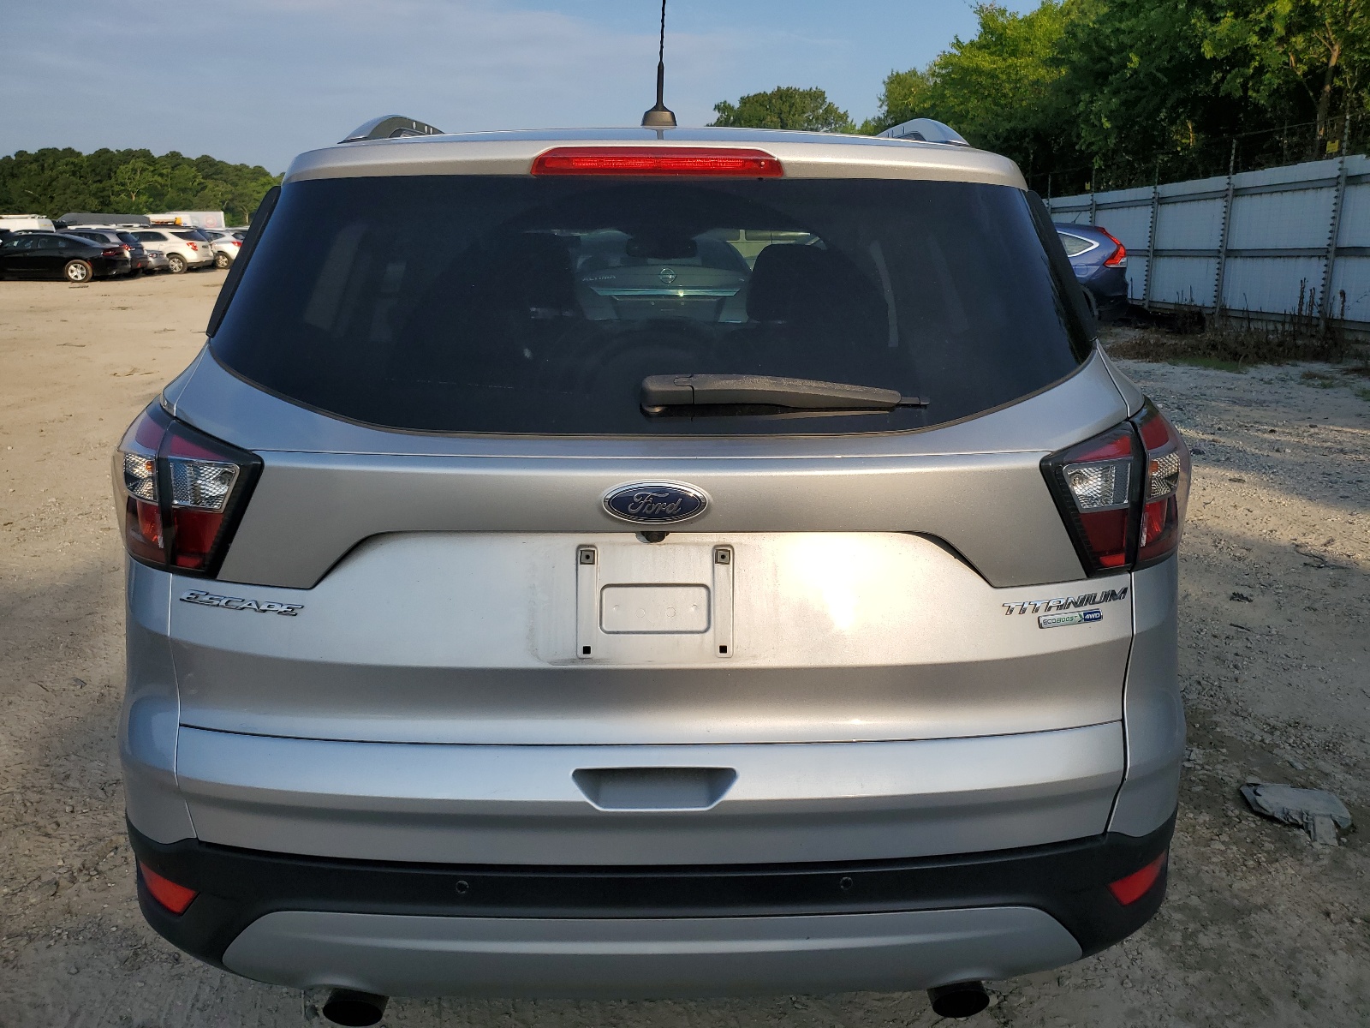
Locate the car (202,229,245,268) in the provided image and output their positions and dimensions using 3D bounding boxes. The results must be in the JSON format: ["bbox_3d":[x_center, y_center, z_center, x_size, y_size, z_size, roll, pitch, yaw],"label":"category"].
[{"bbox_3d":[-21.400,-11.745,45.510,4.600,1.660,1.830,0,15,0],"label":"car"}]

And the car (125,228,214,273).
[{"bbox_3d":[-21.200,-10.435,40.788,4.770,1.720,1.840,0,15,0],"label":"car"}]

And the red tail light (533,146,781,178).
[{"bbox_3d":[-0.040,-0.515,1.510,0.368,0.043,0.060,0,15,0],"label":"red tail light"}]

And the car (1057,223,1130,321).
[{"bbox_3d":[5.750,-4.494,19.085,4.530,1.660,1.820,2,15,6],"label":"car"}]

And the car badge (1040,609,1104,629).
[{"bbox_3d":[0.532,0.144,1.418,0.103,0.018,0.005,-5,4,-18],"label":"car badge"}]

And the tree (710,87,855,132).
[{"bbox_3d":[7.400,-25.028,76.132,11.000,12.400,10.500,0,15,0],"label":"tree"}]

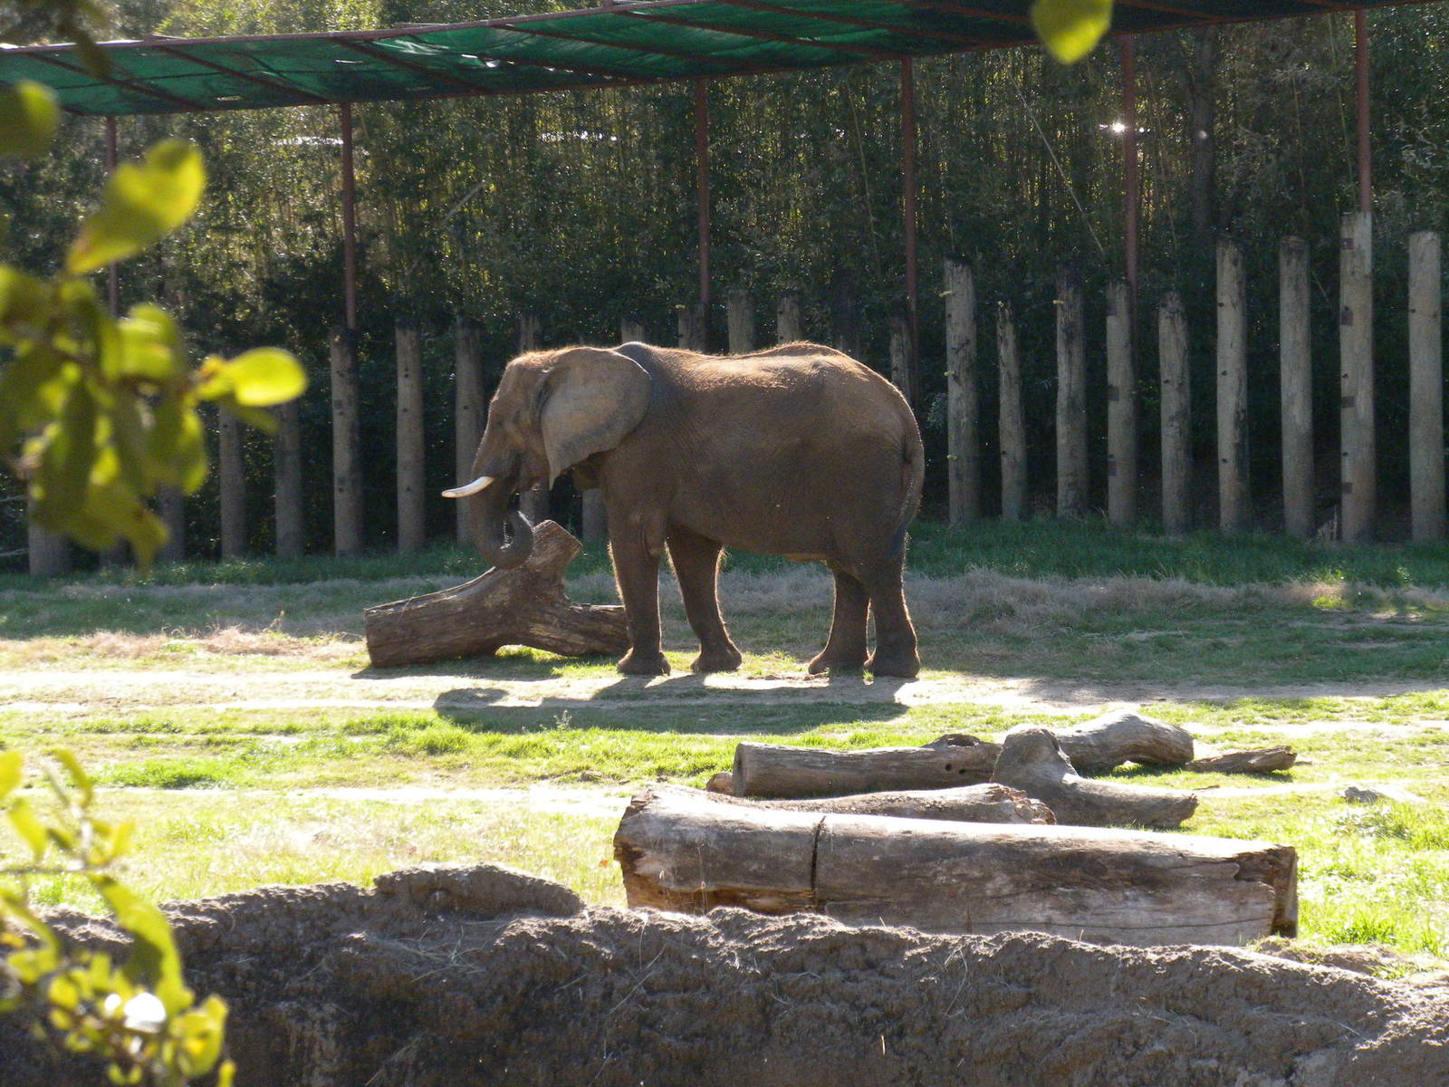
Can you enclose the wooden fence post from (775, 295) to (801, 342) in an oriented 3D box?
[{"bbox_3d":[0.751,-1.509,57.500,0.280,2.800,0.280,-1,3,0],"label":"wooden fence post"}]

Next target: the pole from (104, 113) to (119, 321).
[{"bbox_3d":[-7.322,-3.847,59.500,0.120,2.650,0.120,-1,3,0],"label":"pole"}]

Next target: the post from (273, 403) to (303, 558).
[{"bbox_3d":[-5.112,-0.964,58.500,0.300,2.250,0.300,-1,3,0],"label":"post"}]

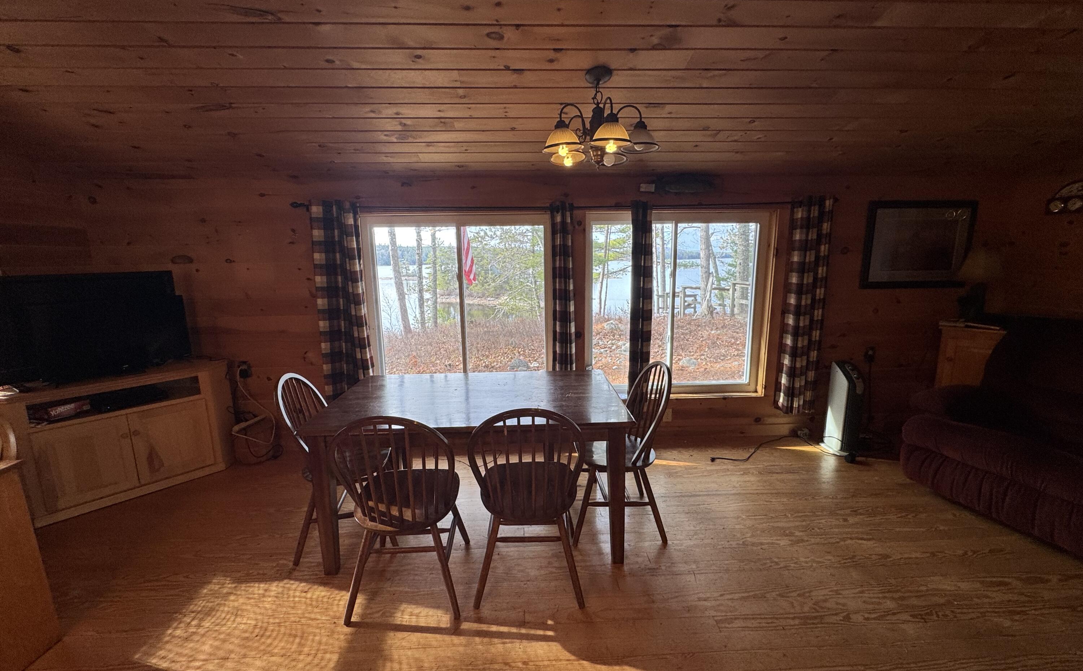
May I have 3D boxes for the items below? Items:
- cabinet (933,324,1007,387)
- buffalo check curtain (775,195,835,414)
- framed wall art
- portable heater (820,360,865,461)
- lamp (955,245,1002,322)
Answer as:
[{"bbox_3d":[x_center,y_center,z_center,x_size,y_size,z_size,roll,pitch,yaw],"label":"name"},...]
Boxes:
[{"bbox_3d":[3.206,0.438,3.261,0.500,0.980,0.360,7,13,38],"label":"cabinet"},{"bbox_3d":[1.954,-0.193,3.274,0.310,1.620,0.110,-1,10,-1],"label":"buffalo check curtain"},{"bbox_3d":[2.950,-0.708,3.443,0.872,0.666,0.032,-1,10,-2],"label":"framed wall art"},{"bbox_3d":[2.263,0.560,3.281,0.141,0.699,0.286,-1,10,-2],"label":"portable heater"},{"bbox_3d":[3.314,-0.385,3.312,0.251,0.556,0.251,-1,10,-2],"label":"lamp"}]

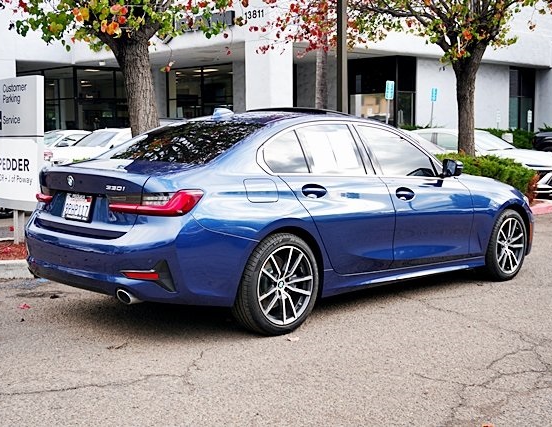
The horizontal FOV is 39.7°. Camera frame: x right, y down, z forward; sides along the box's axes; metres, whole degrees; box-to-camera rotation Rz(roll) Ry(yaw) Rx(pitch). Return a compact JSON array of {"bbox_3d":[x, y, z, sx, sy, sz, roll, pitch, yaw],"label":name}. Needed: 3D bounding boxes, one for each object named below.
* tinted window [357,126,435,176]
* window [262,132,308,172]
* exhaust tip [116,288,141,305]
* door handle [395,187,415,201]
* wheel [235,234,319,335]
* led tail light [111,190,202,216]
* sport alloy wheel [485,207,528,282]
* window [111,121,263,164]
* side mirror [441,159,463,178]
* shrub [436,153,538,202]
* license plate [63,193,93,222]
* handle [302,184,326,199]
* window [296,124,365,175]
[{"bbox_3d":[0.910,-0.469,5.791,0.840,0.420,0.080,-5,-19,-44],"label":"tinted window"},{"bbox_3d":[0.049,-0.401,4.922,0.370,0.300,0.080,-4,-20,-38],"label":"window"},{"bbox_3d":[-0.811,0.472,4.350,0.130,0.088,0.100,-5,8,-45],"label":"exhaust tip"},{"bbox_3d":[0.932,-0.144,5.571,0.225,0.075,0.060,-5,8,-45],"label":"door handle"},{"bbox_3d":[-0.017,0.441,4.881,0.660,0.660,0.240,-5,8,-44],"label":"wheel"},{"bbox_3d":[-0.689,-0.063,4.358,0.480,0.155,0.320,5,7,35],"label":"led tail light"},{"bbox_3d":[2.009,0.274,6.880,0.660,0.660,0.240,-5,8,-44],"label":"sport alloy wheel"},{"bbox_3d":[-0.599,-0.504,5.234,1.120,0.100,0.700,7,33,45],"label":"window"},{"bbox_3d":[1.376,-0.350,5.931,0.140,0.165,0.205,-5,8,-45],"label":"side mirror"},{"bbox_3d":[3.736,-0.636,13.900,2.200,0.850,1.200,0,6,-9],"label":"shrub"},{"bbox_3d":[-1.210,-0.035,4.666,0.312,0.162,0.025,7,-5,45],"label":"license plate"},{"bbox_3d":[0.238,-0.142,4.875,0.225,0.075,0.060,-5,8,-45],"label":"handle"},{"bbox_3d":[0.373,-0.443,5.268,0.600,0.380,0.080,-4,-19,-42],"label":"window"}]

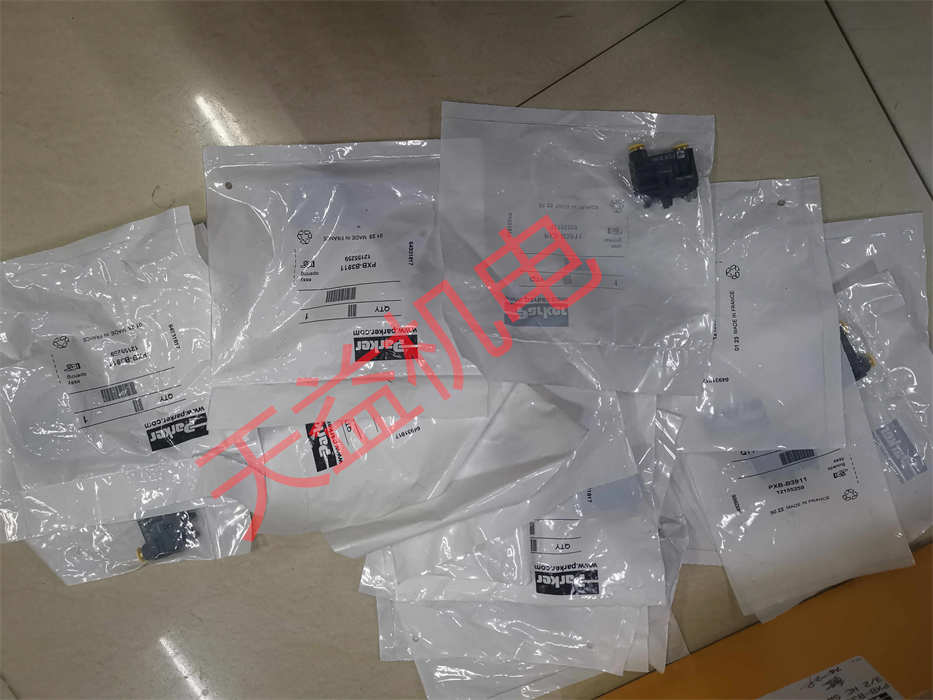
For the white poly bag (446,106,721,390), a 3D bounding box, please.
[{"bbox_3d":[0.062,-0.056,0.388,0.153,0.020,0.159,2,95,0],"label":"white poly bag"}]

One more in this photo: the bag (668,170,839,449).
[{"bbox_3d":[0.159,-0.019,0.392,0.106,0.018,0.151,-2,95,0],"label":"bag"}]

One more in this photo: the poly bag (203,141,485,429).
[{"bbox_3d":[-0.068,-0.036,0.390,0.156,0.020,0.158,-1,95,0],"label":"poly bag"}]

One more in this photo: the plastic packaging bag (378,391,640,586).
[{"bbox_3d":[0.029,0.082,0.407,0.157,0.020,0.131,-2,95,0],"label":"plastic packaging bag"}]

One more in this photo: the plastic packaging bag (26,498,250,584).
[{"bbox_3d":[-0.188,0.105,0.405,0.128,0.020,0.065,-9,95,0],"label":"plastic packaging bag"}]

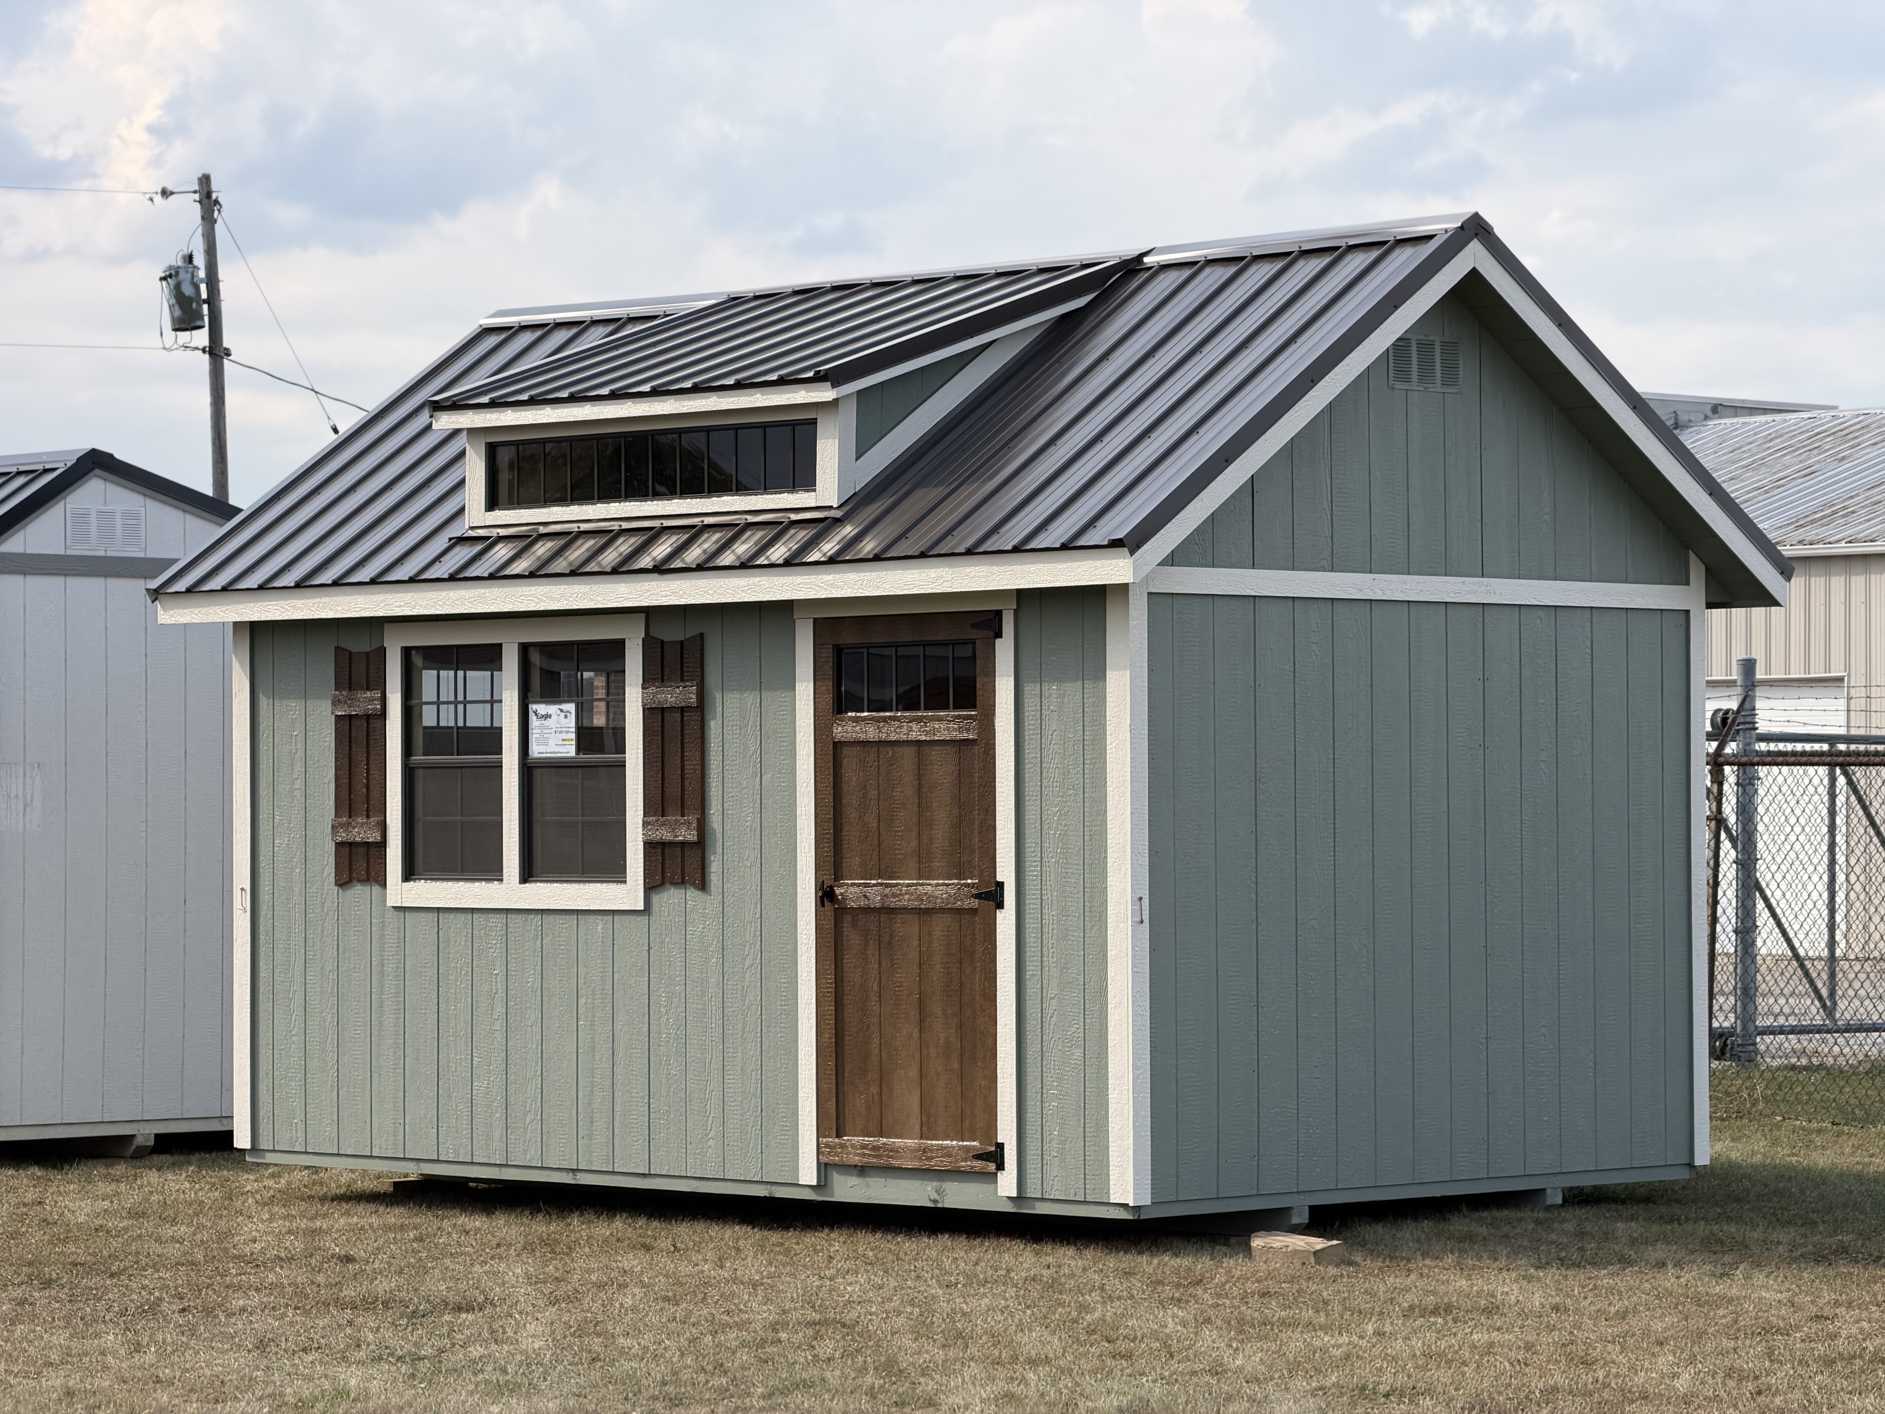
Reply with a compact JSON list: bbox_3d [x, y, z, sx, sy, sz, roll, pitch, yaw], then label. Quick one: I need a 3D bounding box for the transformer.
[{"bbox_3d":[-9.056,-4.931,65.000,0.540,0.910,0.450,-5,-1,-13],"label":"transformer"}]

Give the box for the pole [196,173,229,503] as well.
[{"bbox_3d":[-8.643,-1.796,64.919,0.270,9.120,0.270,-2,-1,0],"label":"pole"}]

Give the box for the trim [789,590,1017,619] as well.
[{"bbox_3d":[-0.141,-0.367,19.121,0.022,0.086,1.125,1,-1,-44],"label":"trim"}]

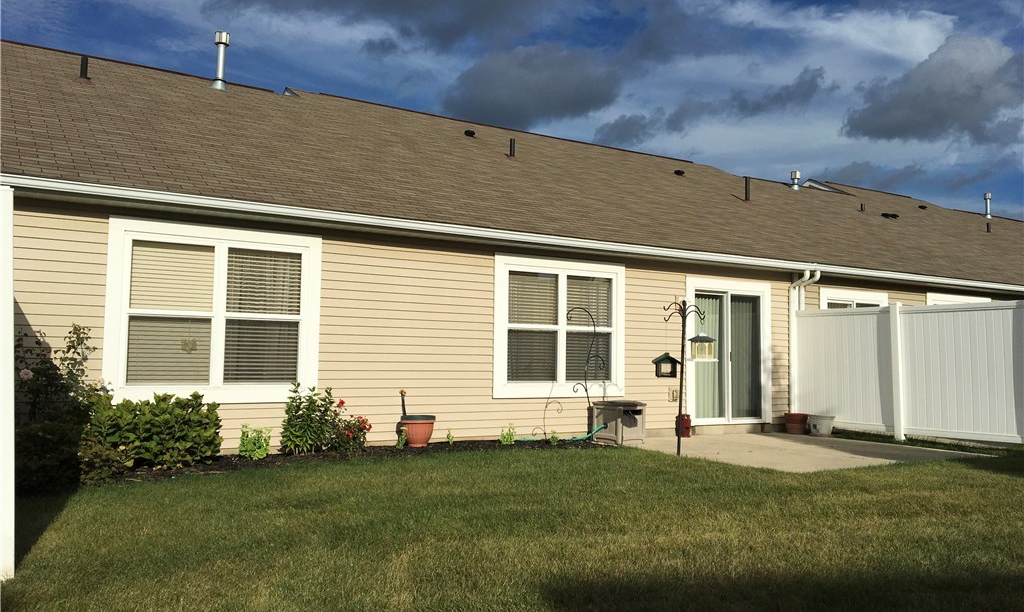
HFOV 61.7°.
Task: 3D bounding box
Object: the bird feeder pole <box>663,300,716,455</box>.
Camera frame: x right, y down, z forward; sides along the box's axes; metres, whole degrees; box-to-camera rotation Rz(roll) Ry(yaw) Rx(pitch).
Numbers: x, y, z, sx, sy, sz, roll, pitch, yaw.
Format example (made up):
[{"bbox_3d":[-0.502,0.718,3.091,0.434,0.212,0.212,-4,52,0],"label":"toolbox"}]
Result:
[{"bbox_3d":[1.881,0.779,9.301,0.463,1.709,0.402,3,-4,-33],"label":"bird feeder pole"}]

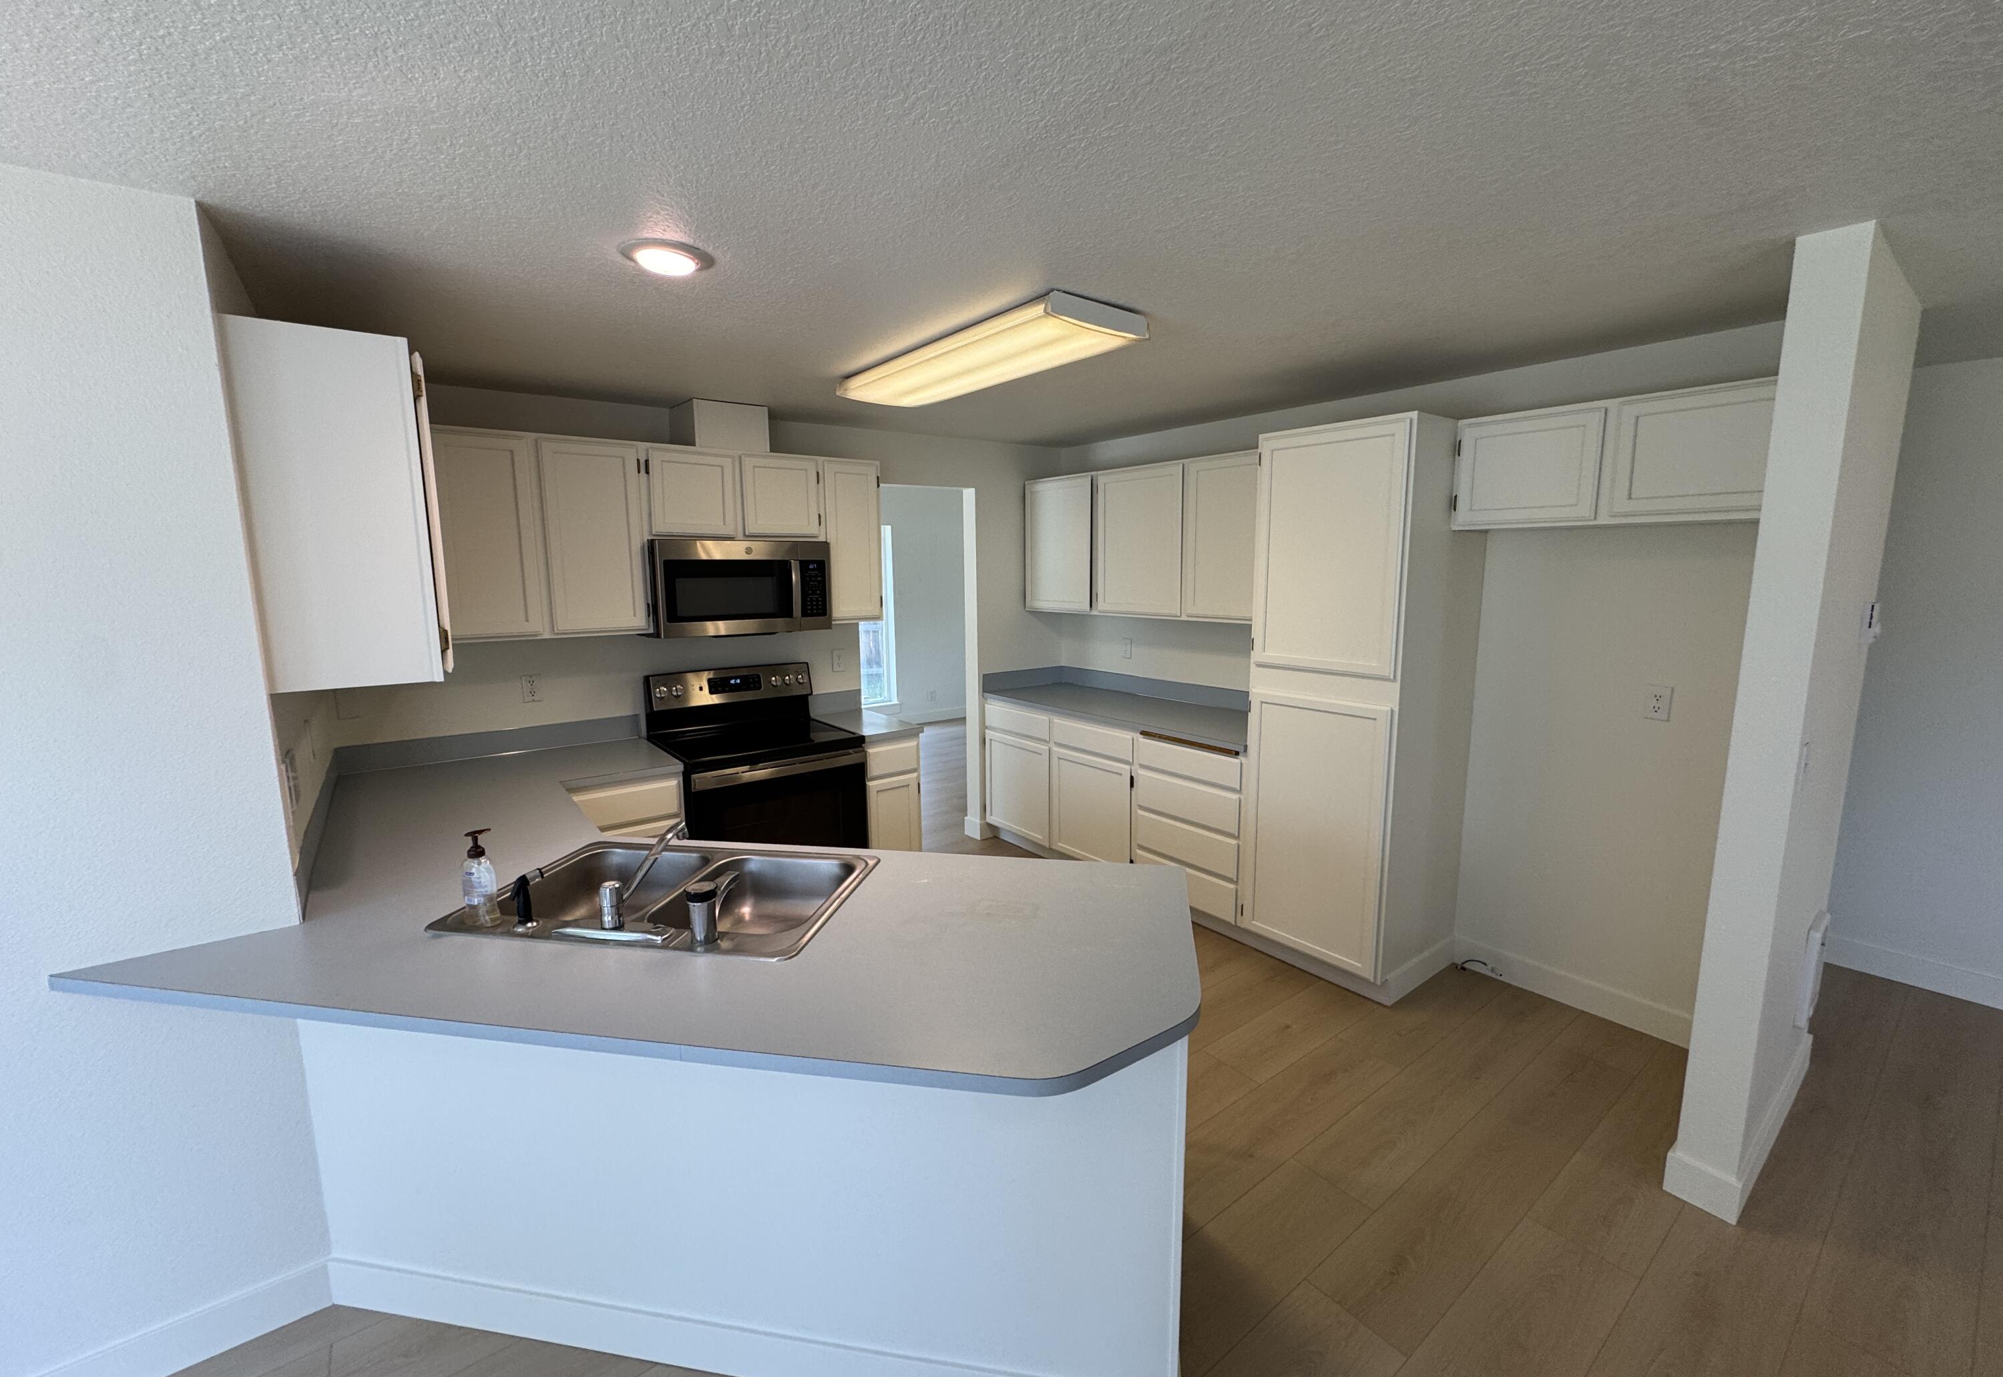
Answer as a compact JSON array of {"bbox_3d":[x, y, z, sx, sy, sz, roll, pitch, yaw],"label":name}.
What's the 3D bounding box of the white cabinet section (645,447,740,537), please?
[{"bbox_3d":[-1.365,-0.828,3.501,0.375,0.357,0.300,-7,11,-37],"label":"white cabinet section"}]

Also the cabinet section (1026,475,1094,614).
[{"bbox_3d":[0.433,-0.836,4.734,0.300,0.753,0.570,-7,11,-37],"label":"cabinet section"}]

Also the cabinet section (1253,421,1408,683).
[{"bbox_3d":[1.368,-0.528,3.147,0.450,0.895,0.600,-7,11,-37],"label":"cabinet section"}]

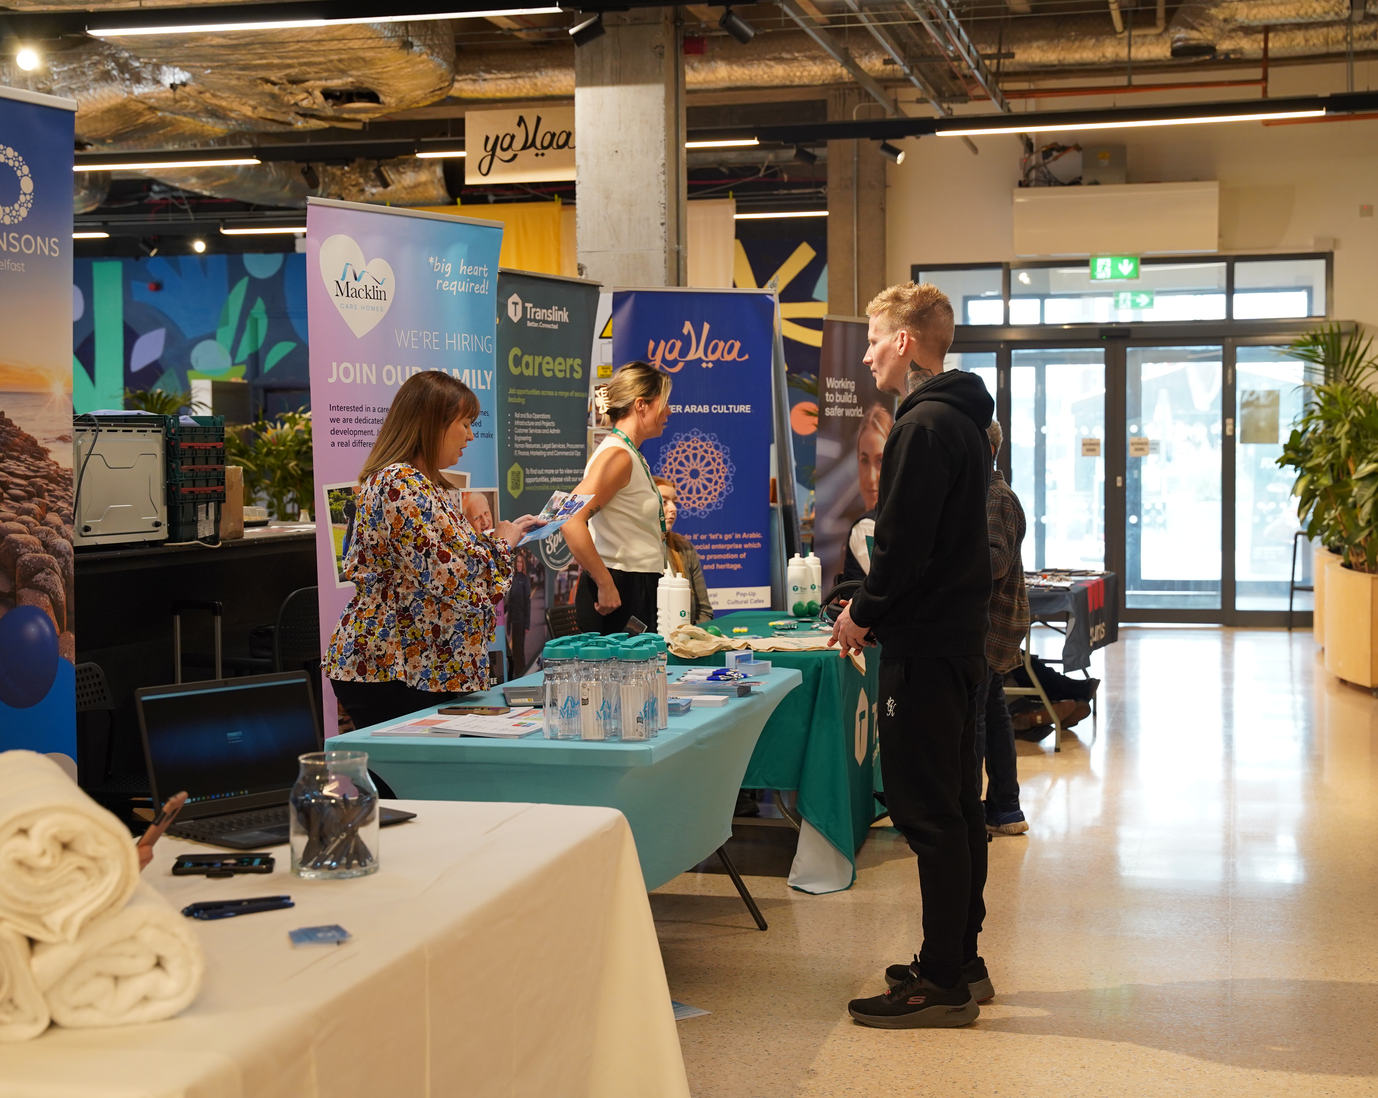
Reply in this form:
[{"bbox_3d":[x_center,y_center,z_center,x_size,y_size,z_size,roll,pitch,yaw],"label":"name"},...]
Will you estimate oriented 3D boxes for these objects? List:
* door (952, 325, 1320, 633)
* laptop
[{"bbox_3d":[3.588,-0.586,18.298,3.276,2.419,0.150,0,2,14],"label":"door"},{"bbox_3d":[-0.702,0.352,3.750,0.287,0.244,0.368,1,3,41],"label":"laptop"}]

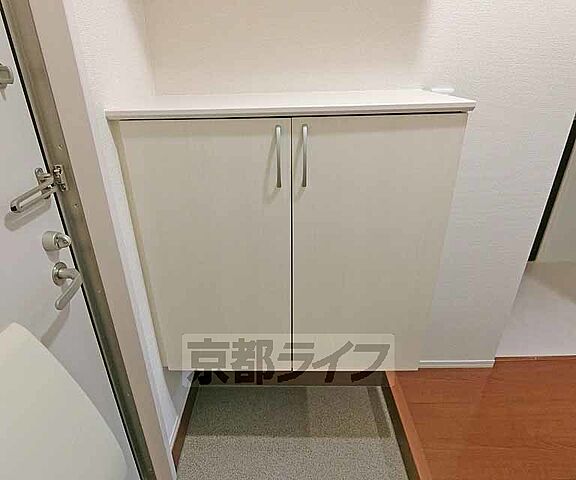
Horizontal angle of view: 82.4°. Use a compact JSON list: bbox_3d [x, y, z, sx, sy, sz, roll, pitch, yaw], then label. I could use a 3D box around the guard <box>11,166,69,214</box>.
[{"bbox_3d":[-0.521,-0.107,0.689,0.043,0.063,0.178,0,23,1],"label":"guard"}]

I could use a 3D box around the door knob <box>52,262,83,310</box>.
[{"bbox_3d":[-0.513,0.096,0.747,0.056,0.064,0.128,0,23,1],"label":"door knob"}]

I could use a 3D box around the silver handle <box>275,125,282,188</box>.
[{"bbox_3d":[-0.021,-0.203,0.812,0.013,0.150,0.028,0,23,1],"label":"silver handle"}]

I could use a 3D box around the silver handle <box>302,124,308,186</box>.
[{"bbox_3d":[0.044,-0.205,0.811,0.013,0.150,0.028,0,23,1],"label":"silver handle"}]

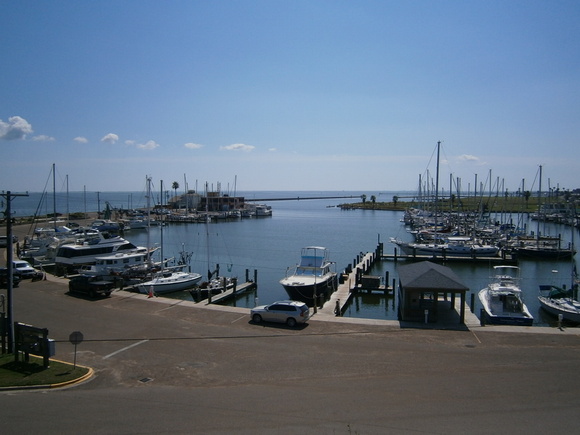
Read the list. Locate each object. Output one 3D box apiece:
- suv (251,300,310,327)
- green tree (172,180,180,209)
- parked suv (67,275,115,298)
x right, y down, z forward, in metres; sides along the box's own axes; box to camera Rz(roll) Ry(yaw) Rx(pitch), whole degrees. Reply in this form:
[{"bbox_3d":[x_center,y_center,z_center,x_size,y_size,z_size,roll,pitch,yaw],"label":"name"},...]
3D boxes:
[{"bbox_3d":[-0.830,7.480,34.600,4.700,1.690,1.870,1,4,19],"label":"suv"},{"bbox_3d":[-56.200,-10.400,215.000,3.400,14.600,3.400,0,4,0],"label":"green tree"},{"bbox_3d":[-19.930,6.850,43.630,4.720,1.770,1.870,2,4,32],"label":"parked suv"}]

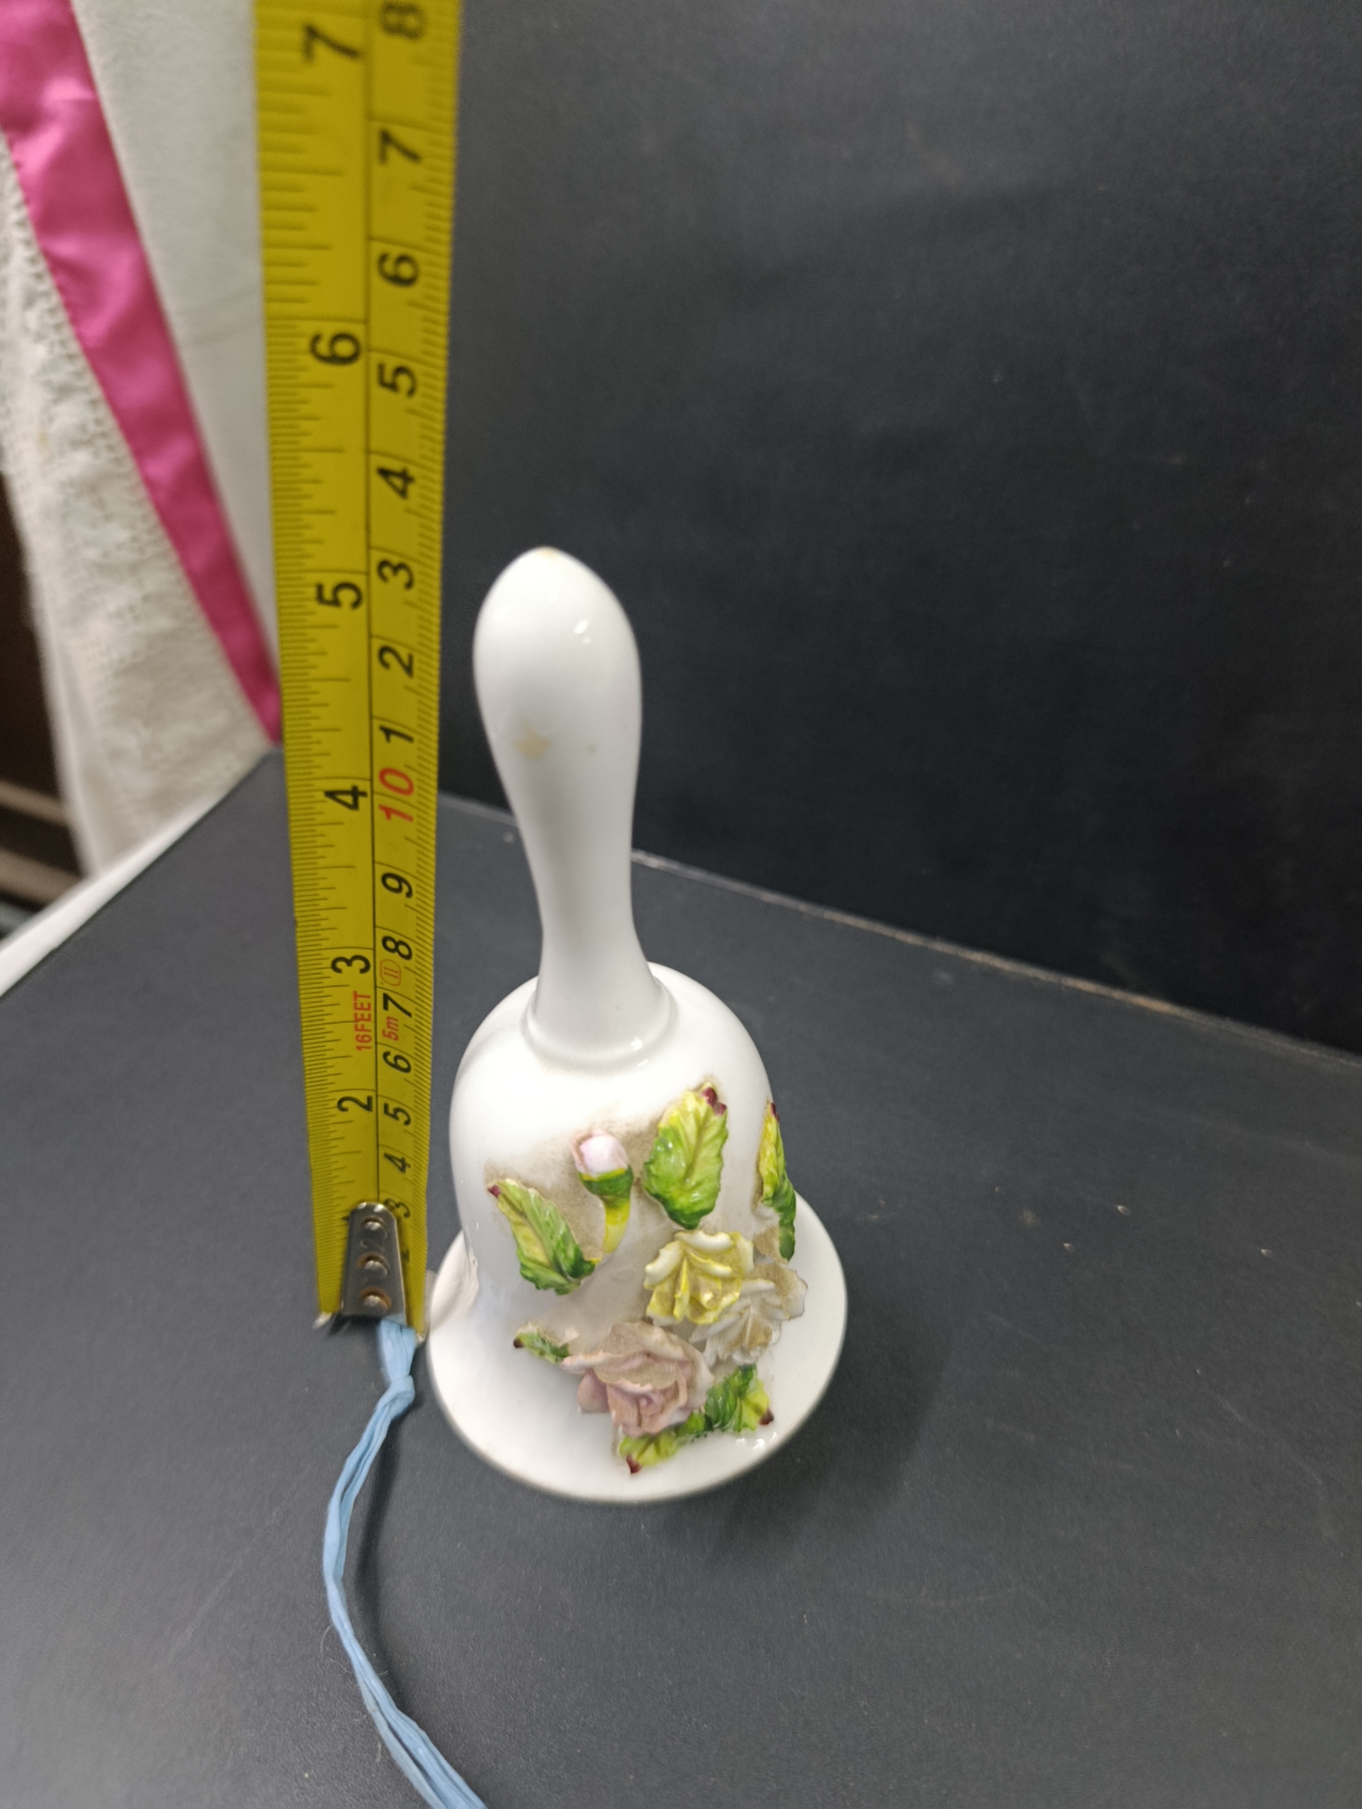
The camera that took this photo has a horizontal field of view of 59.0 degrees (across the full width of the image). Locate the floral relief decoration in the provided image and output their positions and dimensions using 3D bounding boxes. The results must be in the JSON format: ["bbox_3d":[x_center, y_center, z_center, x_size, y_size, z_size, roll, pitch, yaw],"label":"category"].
[{"bbox_3d":[-0.002,0.052,0.165,0.042,0.054,0.023,-14,37,-13],"label":"floral relief decoration"}]

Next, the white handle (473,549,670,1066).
[{"bbox_3d":[-0.013,-0.011,0.145,0.020,0.064,0.020,-7,36,-4],"label":"white handle"}]

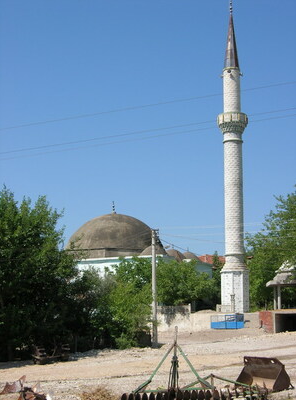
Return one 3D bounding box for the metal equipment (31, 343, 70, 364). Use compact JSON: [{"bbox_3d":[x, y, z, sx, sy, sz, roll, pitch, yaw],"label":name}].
[{"bbox_3d":[-3.873,6.077,28.000,1.400,0.780,0.950,-3,-9,18],"label":"metal equipment"}]

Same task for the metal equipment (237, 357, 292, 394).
[{"bbox_3d":[3.355,5.025,20.300,1.300,0.880,0.900,-7,-11,37],"label":"metal equipment"}]

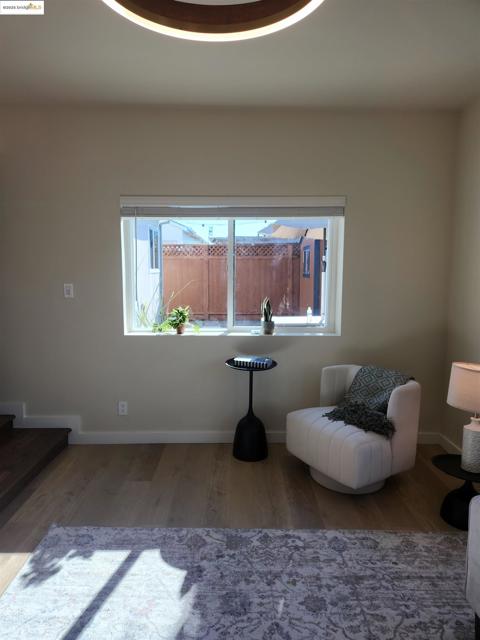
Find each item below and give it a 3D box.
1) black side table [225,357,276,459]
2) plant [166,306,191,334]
[{"bbox_3d":[0.087,0.668,3.201,0.387,0.716,0.387,0,6,0],"label":"black side table"},{"bbox_3d":[-0.494,0.002,3.428,0.190,0.221,0.181,0,6,0],"label":"plant"}]

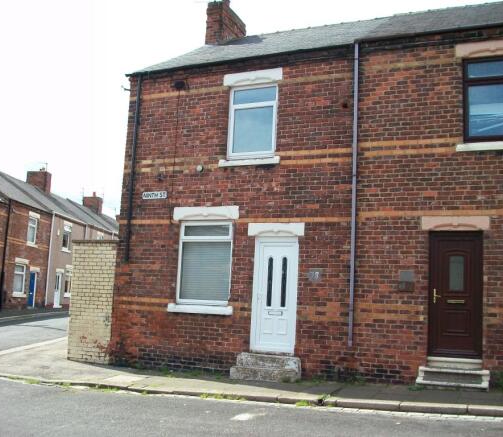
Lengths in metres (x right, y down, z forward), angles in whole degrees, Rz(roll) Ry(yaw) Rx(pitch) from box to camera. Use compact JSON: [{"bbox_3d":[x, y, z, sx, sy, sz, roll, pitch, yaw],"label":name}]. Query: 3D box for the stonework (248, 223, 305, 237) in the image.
[{"bbox_3d":[0.503,0.223,11.086,1.148,0.242,0.120,-1,-9,23],"label":"stonework"}]

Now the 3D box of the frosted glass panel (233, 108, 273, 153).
[{"bbox_3d":[0.036,-1.792,11.658,0.866,0.929,0.030,-1,-9,23],"label":"frosted glass panel"}]

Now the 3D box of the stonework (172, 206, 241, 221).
[{"bbox_3d":[-0.908,-0.102,11.743,1.503,0.257,0.120,-1,-9,23],"label":"stonework"}]

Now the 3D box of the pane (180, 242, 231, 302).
[{"bbox_3d":[-0.905,1.039,11.339,1.073,1.159,0.030,-1,-9,21],"label":"pane"}]

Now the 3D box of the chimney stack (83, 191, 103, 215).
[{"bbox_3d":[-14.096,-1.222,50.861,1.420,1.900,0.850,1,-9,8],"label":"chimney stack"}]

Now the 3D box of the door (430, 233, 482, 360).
[{"bbox_3d":[3.428,1.271,9.639,0.860,2.109,0.080,-1,-9,21],"label":"door"}]

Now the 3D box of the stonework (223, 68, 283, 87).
[{"bbox_3d":[0.053,-2.889,11.774,1.298,0.249,0.120,-1,-9,23],"label":"stonework"}]

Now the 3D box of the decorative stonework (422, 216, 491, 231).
[{"bbox_3d":[3.511,0.090,9.821,1.108,0.231,0.120,-1,-9,23],"label":"decorative stonework"}]

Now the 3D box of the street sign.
[{"bbox_3d":[-2.065,-0.496,12.249,0.618,0.152,0.025,-1,-9,23],"label":"street sign"}]

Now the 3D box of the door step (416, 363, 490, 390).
[{"bbox_3d":[3.246,2.561,9.212,1.061,0.306,0.450,-1,-9,21],"label":"door step"}]

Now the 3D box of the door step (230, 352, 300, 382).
[{"bbox_3d":[0.290,2.738,10.523,1.250,0.450,0.440,-1,-9,23],"label":"door step"}]

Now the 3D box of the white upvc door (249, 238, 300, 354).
[{"bbox_3d":[0.448,1.429,10.734,0.860,2.154,0.090,-1,-9,21],"label":"white upvc door"}]

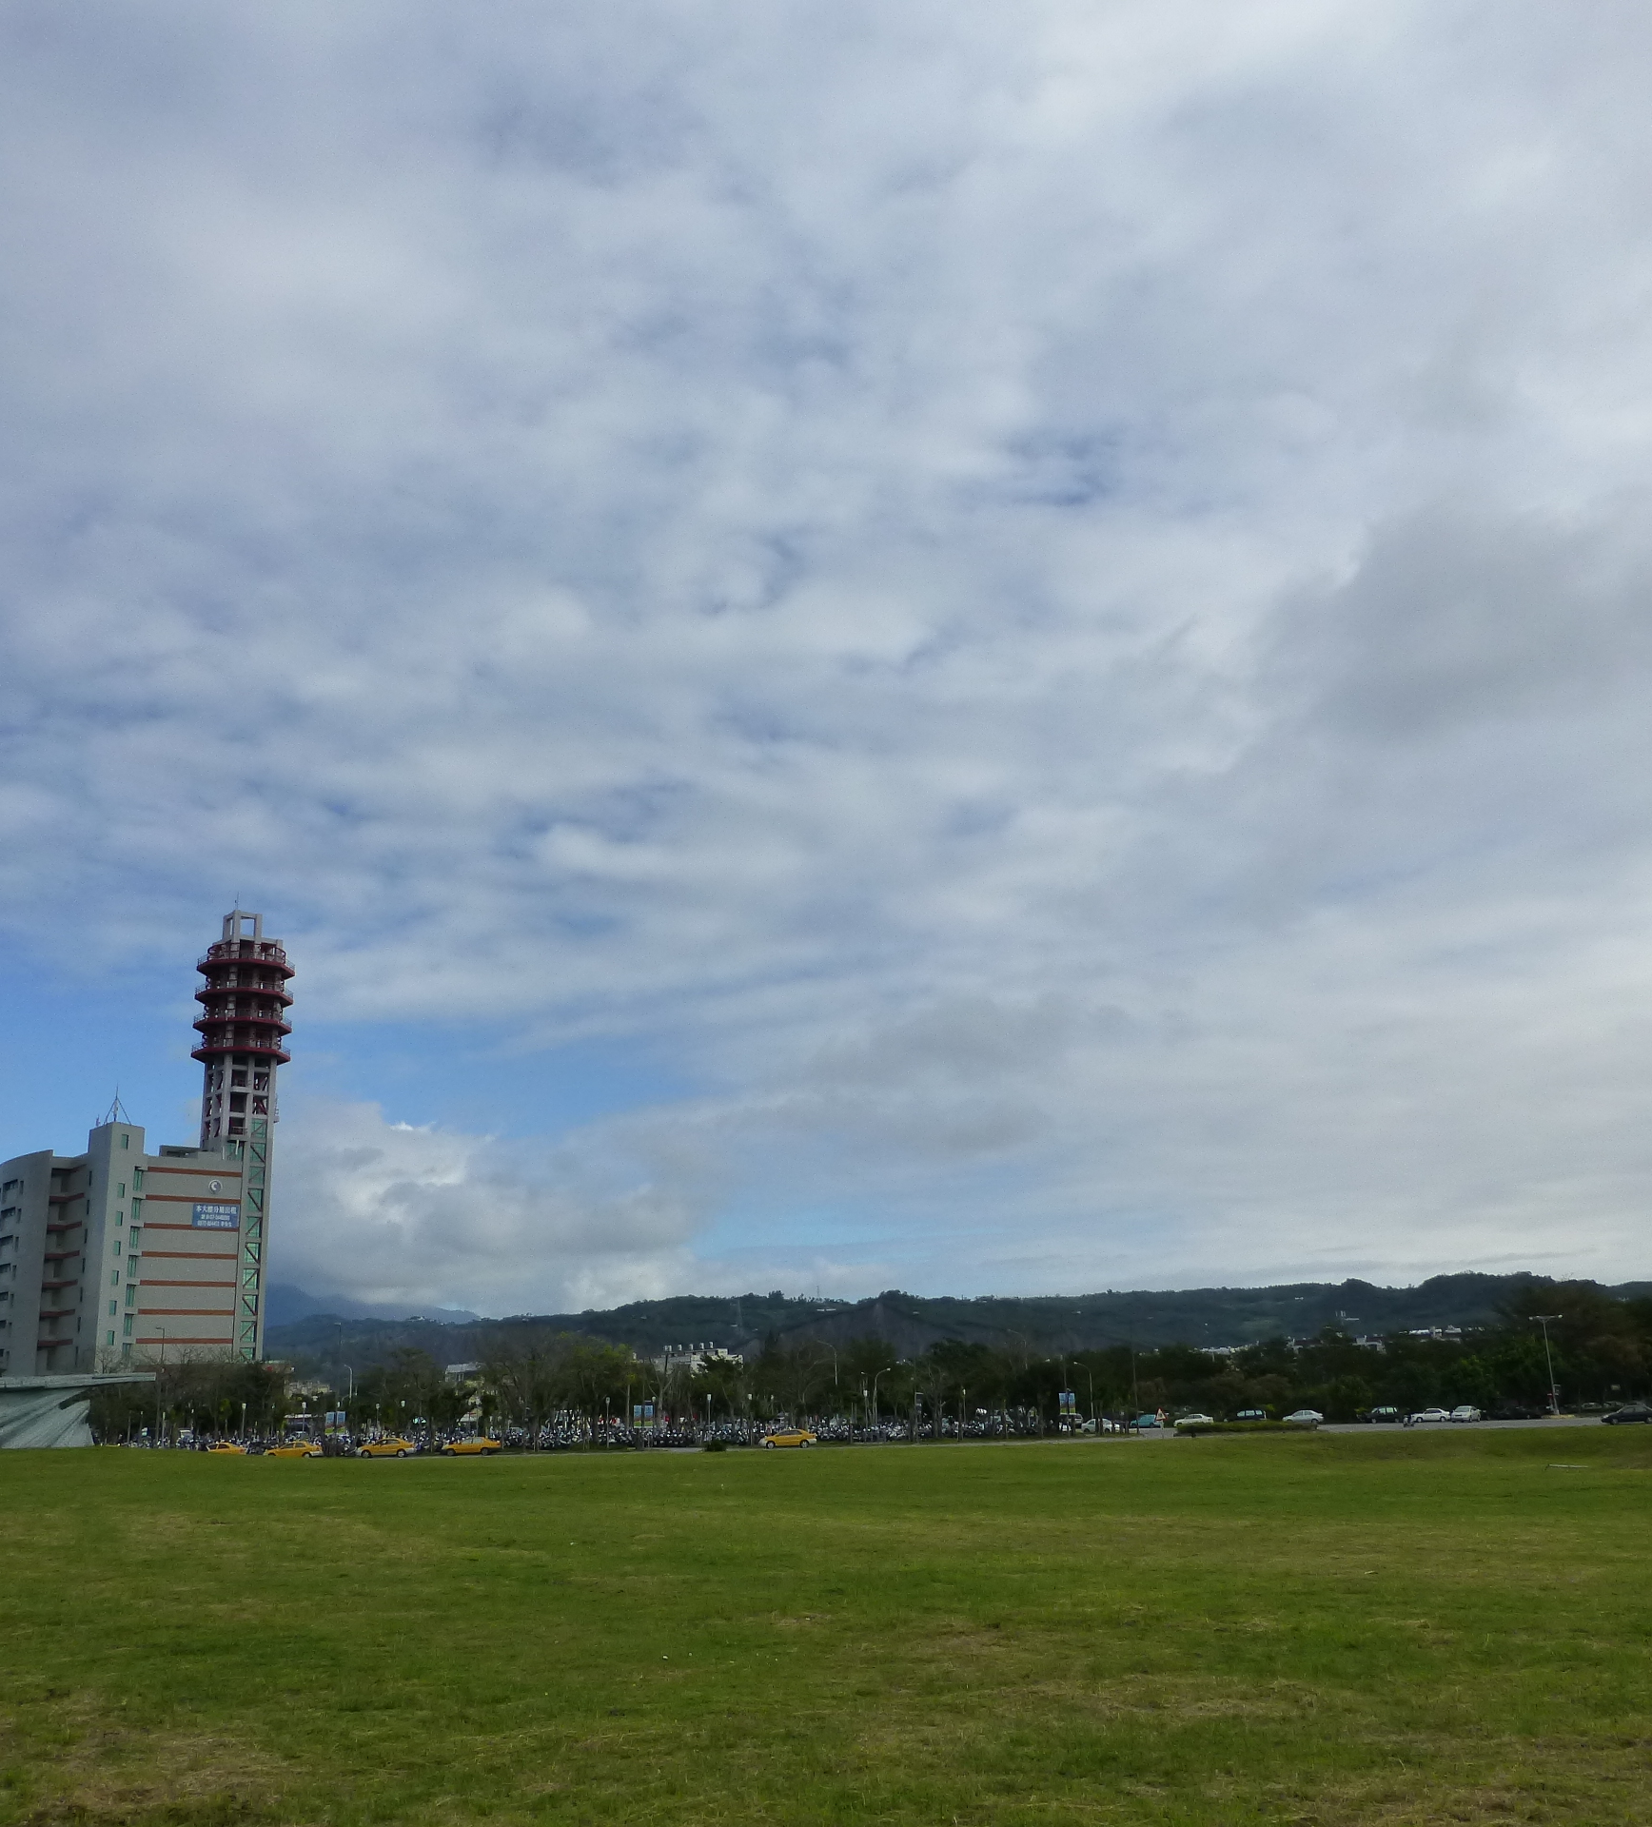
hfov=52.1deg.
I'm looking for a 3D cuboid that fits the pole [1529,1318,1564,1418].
[{"bbox_3d":[74.560,46.620,174.000,3.400,10.040,3.000,-11,-19,31],"label":"pole"}]

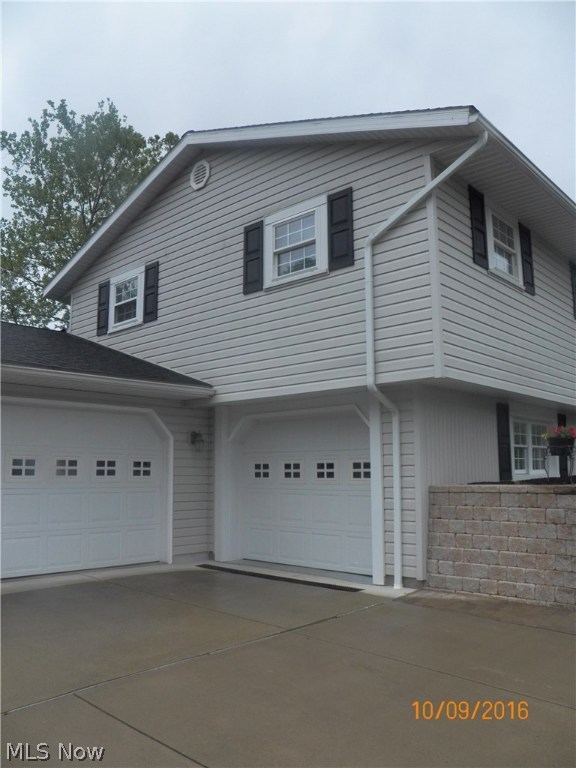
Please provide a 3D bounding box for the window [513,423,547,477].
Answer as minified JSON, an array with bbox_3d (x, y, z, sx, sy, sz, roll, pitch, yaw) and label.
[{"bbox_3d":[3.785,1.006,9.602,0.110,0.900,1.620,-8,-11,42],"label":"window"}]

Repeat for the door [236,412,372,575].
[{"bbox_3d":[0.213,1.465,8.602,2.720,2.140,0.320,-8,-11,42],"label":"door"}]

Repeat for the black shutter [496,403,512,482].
[{"bbox_3d":[3.069,0.831,8.796,0.050,1.110,0.360,-8,-11,42],"label":"black shutter"}]

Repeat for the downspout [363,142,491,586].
[{"bbox_3d":[1.639,-0.148,6.726,1.590,4.780,0.540,-8,-11,42],"label":"downspout"}]

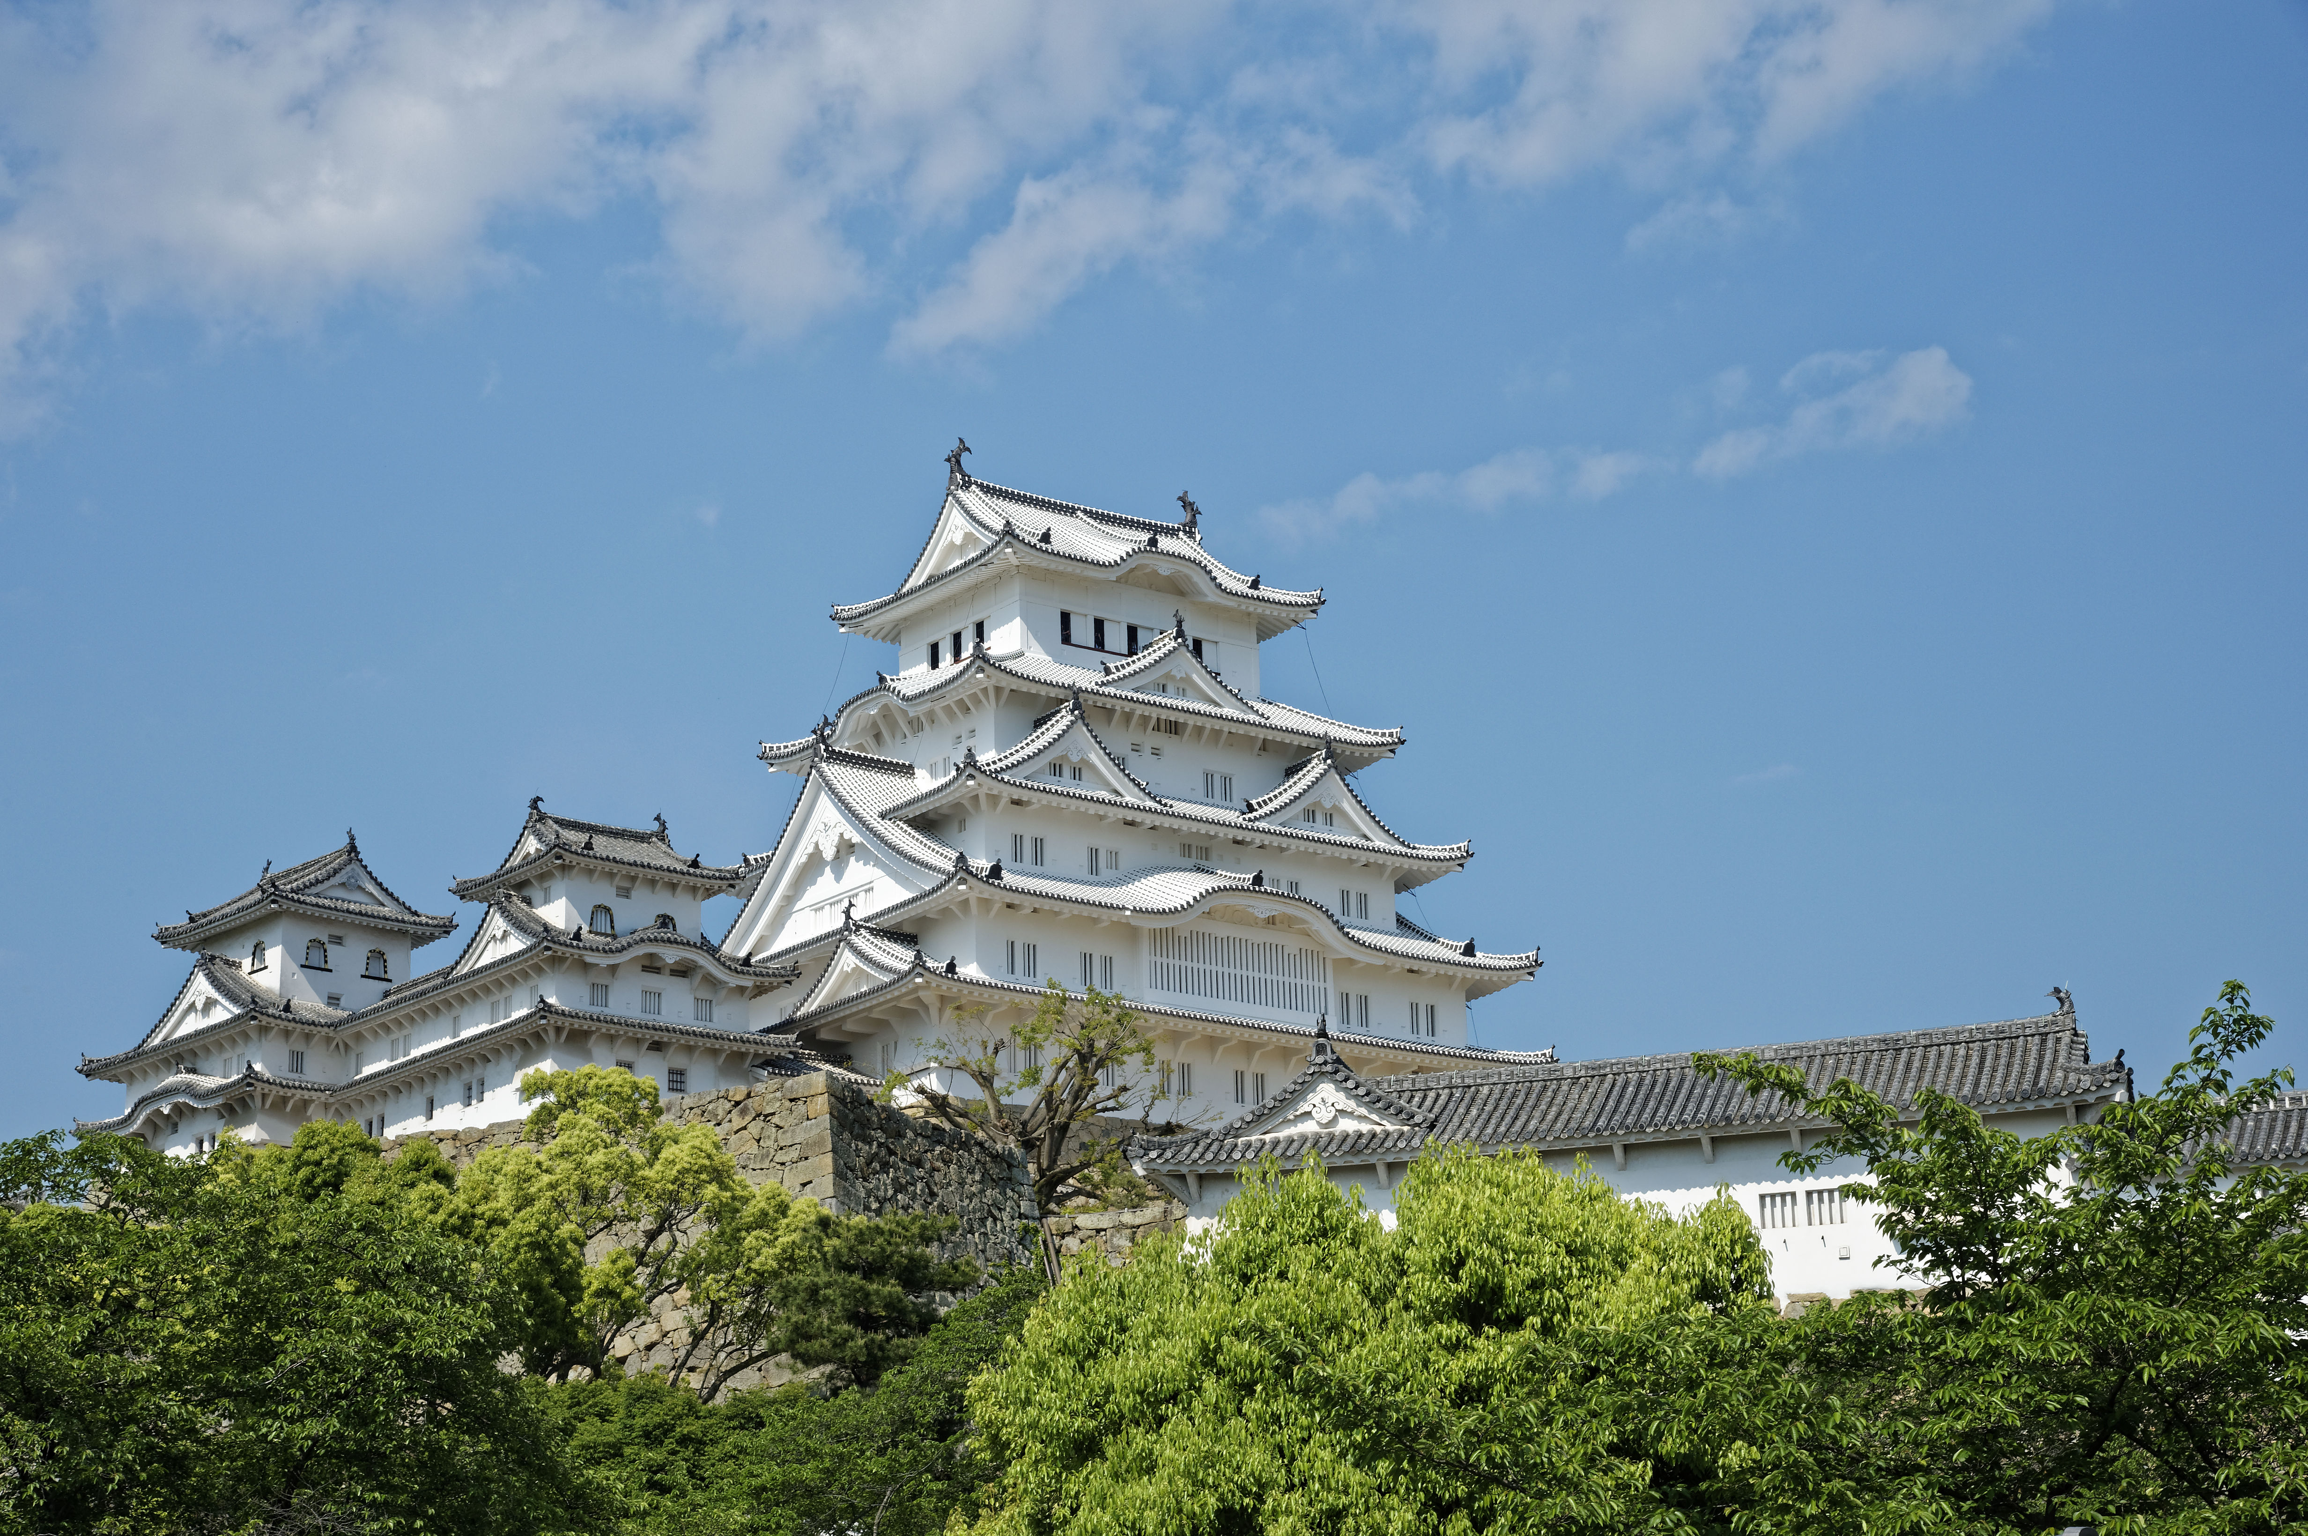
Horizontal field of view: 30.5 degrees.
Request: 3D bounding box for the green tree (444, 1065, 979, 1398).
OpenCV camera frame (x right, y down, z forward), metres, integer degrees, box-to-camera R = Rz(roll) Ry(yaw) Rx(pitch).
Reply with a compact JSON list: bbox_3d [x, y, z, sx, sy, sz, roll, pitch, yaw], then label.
[{"bbox_3d":[-14.800,15.630,141.590,17.500,11.300,11.000,1,-15,-6],"label":"green tree"}]

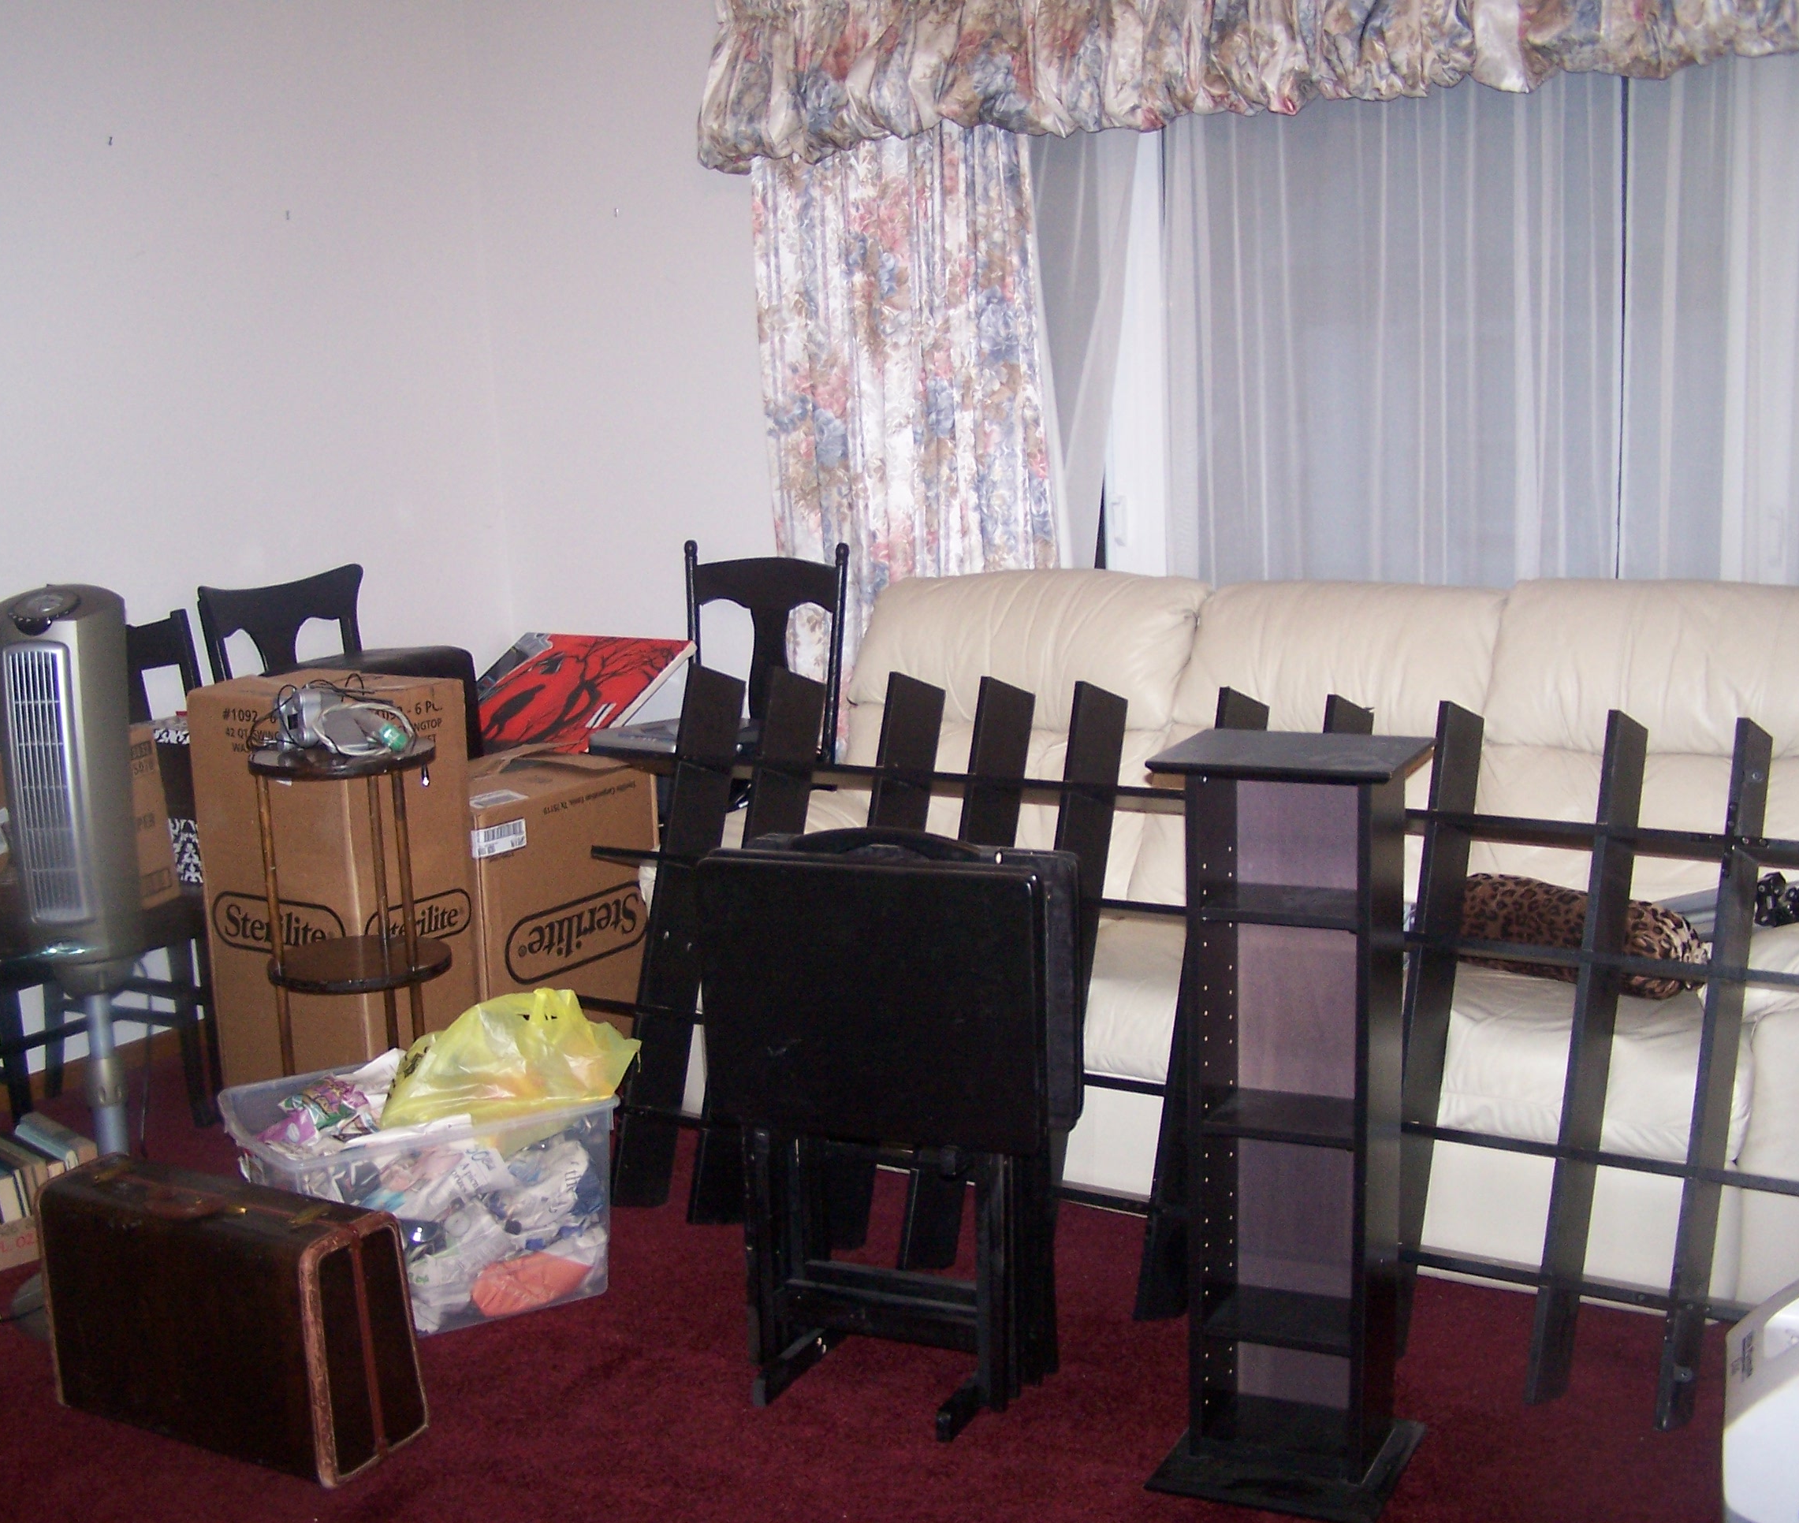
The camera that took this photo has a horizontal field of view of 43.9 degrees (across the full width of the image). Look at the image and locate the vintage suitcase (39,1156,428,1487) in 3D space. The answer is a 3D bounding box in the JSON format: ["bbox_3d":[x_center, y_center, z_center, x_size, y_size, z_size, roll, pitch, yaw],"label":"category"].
[{"bbox_3d":[-0.897,0.724,2.977,0.505,0.328,0.182,4,12,30],"label":"vintage suitcase"}]

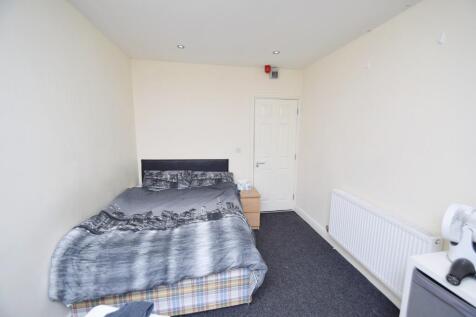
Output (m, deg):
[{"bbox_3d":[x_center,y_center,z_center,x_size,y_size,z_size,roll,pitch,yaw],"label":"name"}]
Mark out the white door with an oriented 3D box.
[{"bbox_3d":[0.648,-0.011,3.469,0.760,1.980,0.050,-1,9,-9],"label":"white door"}]

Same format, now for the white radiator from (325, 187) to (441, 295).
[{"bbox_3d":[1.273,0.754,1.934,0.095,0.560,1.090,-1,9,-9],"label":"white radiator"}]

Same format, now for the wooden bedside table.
[{"bbox_3d":[0.113,0.770,3.074,0.400,0.570,0.330,-1,9,-9],"label":"wooden bedside table"}]

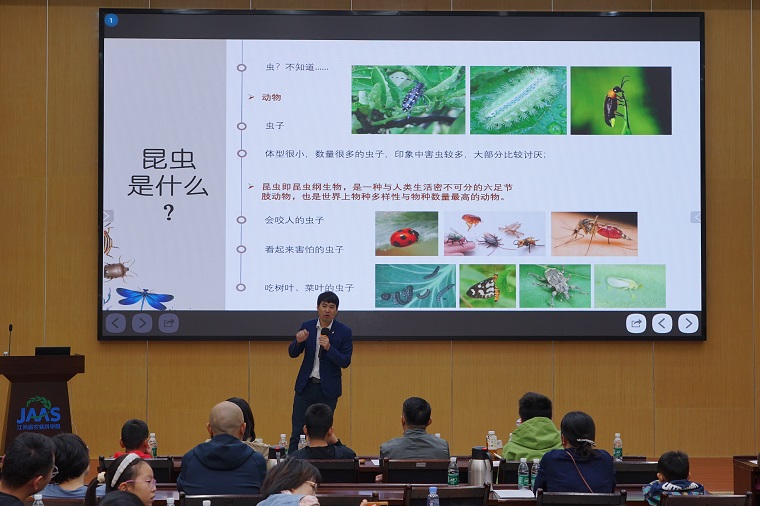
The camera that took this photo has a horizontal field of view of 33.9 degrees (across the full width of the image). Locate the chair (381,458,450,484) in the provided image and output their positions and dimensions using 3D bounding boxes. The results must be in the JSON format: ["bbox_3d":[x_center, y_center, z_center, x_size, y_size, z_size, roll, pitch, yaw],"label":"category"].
[{"bbox_3d":[0.232,1.671,7.411,0.450,0.930,0.520,0,-1,0],"label":"chair"}]

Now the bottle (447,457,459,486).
[{"bbox_3d":[0.430,1.286,7.251,0.061,0.192,0.061,0,-1,0],"label":"bottle"}]

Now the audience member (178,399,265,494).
[{"bbox_3d":[-0.835,1.428,6.727,0.490,1.290,0.760,0,-1,0],"label":"audience member"}]

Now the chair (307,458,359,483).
[{"bbox_3d":[-0.345,1.660,7.601,0.460,0.870,0.520,0,-1,0],"label":"chair"}]

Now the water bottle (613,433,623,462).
[{"bbox_3d":[1.612,1.315,8.420,0.061,0.192,0.061,0,-1,0],"label":"water bottle"}]

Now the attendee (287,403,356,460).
[{"bbox_3d":[-0.355,1.526,7.615,0.460,1.230,0.680,0,-1,3],"label":"attendee"}]

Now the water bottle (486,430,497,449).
[{"bbox_3d":[0.757,1.308,8.421,0.069,0.205,0.069,0,-1,0],"label":"water bottle"}]

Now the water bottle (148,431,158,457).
[{"bbox_3d":[-1.483,1.270,8.171,0.059,0.177,0.059,0,-1,0],"label":"water bottle"}]

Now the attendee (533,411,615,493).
[{"bbox_3d":[1.019,1.456,6.766,0.450,1.235,0.740,0,-1,0],"label":"attendee"}]

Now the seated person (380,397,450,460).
[{"bbox_3d":[0.221,1.512,7.645,0.480,1.260,0.700,0,-1,0],"label":"seated person"}]

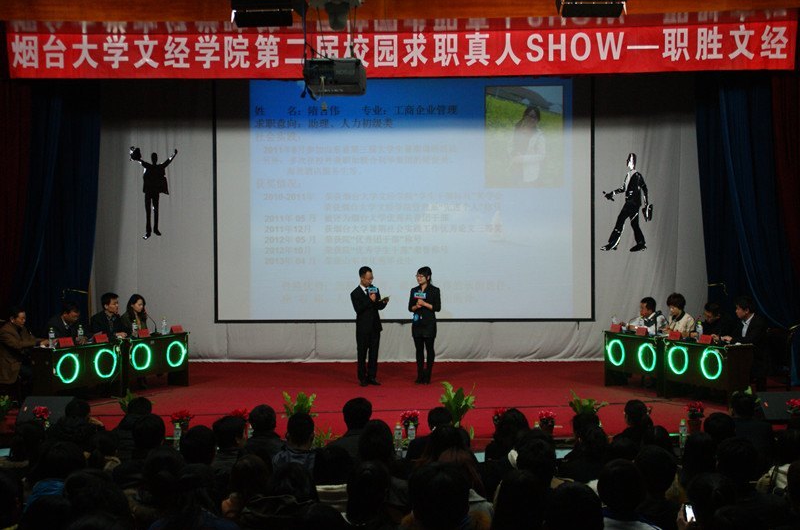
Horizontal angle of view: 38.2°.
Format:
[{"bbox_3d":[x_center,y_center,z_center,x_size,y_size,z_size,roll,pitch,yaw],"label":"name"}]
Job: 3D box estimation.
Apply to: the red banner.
[{"bbox_3d":[-0.030,-2.795,15.102,10.307,0.621,0.050,0,2,2],"label":"red banner"}]

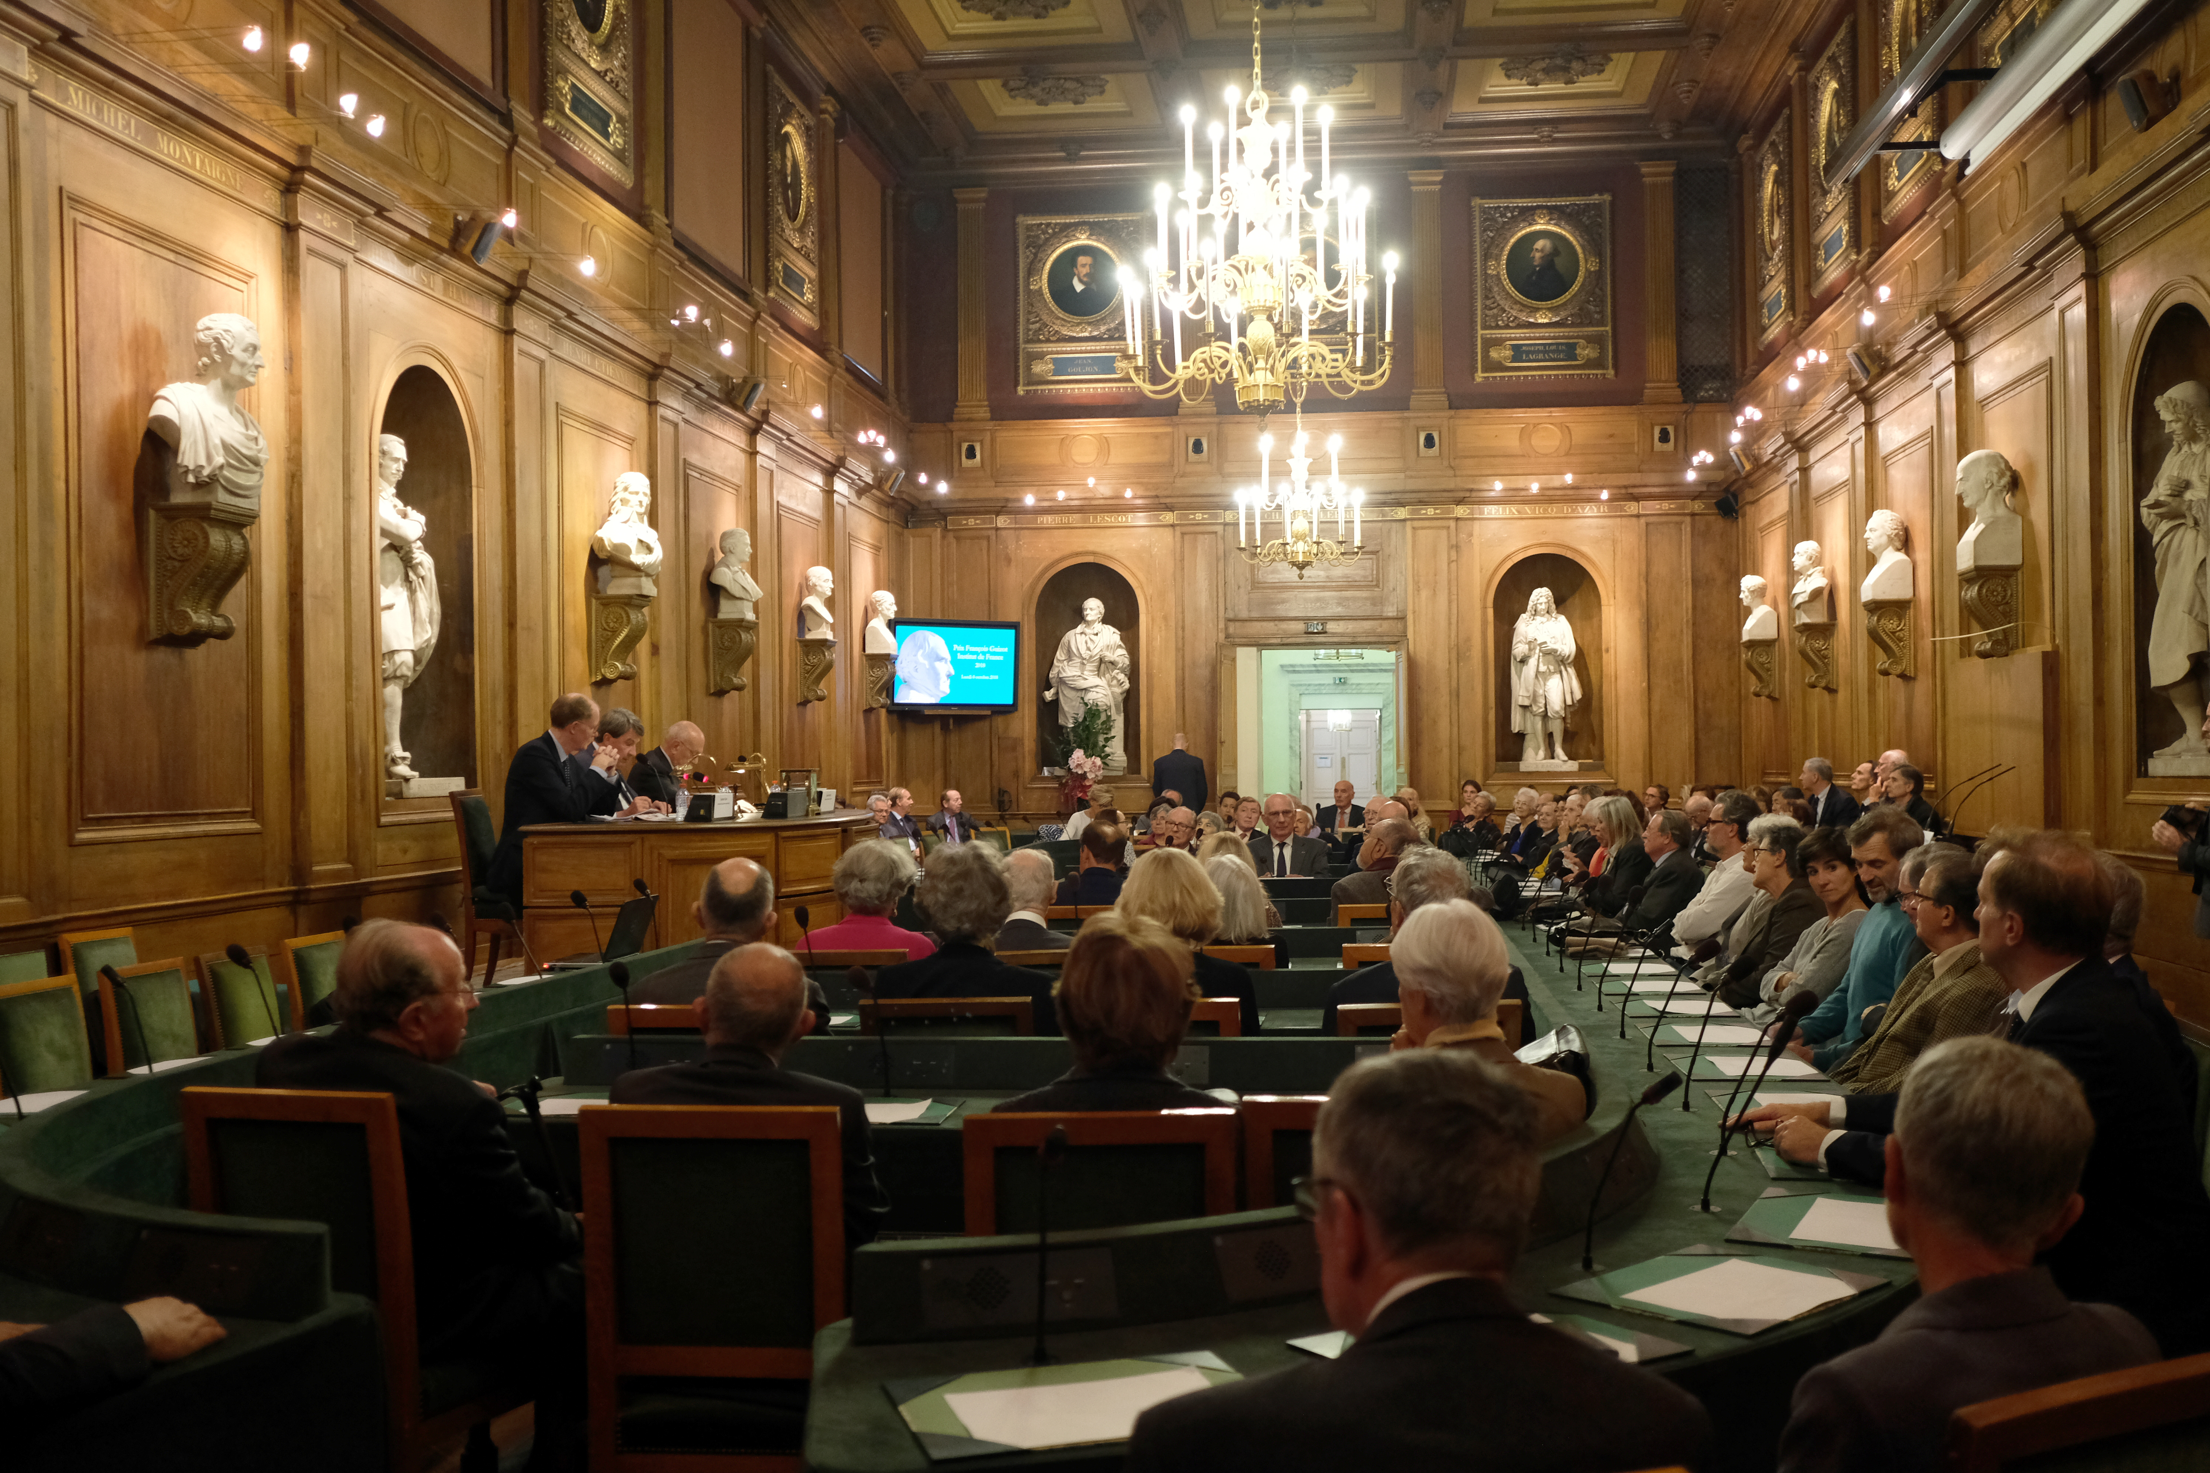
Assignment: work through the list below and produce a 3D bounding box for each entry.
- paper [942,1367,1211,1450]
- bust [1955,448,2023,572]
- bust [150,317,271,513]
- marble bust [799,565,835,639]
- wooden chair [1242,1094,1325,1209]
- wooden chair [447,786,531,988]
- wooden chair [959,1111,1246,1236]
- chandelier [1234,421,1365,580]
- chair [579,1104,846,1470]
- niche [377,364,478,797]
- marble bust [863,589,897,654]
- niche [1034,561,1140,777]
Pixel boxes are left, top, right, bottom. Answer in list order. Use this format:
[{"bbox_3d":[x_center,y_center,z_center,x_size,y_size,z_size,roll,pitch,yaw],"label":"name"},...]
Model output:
[{"bbox_3d":[-0.009,0.723,2.323,0.296,0.004,0.212,0,-1,-19],"label":"paper"},{"bbox_3d":[4.999,-1.287,12.229,0.290,0.689,0.360,-1,-1,7],"label":"bust"},{"bbox_3d":[-3.508,-1.317,8.619,0.360,0.775,0.560,-1,-1,12],"label":"bust"},{"bbox_3d":[-2.425,-1.137,18.298,0.280,0.626,0.400,-1,-1,10],"label":"marble bust"},{"bbox_3d":[0.471,1.048,3.841,0.430,0.890,0.520,-1,-1,7],"label":"wooden chair"},{"bbox_3d":[-2.662,0.710,9.871,0.540,0.910,0.440,-1,-1,2],"label":"wooden chair"},{"bbox_3d":[-0.031,1.081,3.740,0.450,0.924,0.520,0,-1,-7],"label":"wooden chair"},{"bbox_3d":[1.550,-1.858,17.155,1.000,1.200,1.000,-1,-1,7],"label":"chandelier"},{"bbox_3d":[-0.634,1.087,3.840,0.450,0.924,0.520,-1,-1,5],"label":"chair"},{"bbox_3d":[-3.541,-0.765,10.573,0.480,2.140,1.110,-1,-1,7],"label":"niche"},{"bbox_3d":[-2.146,-1.106,20.696,0.290,0.600,0.310,-1,-1,6],"label":"marble bust"},{"bbox_3d":[-0.167,-0.676,21.473,1.070,2.140,0.500,-1,-1,7],"label":"niche"}]

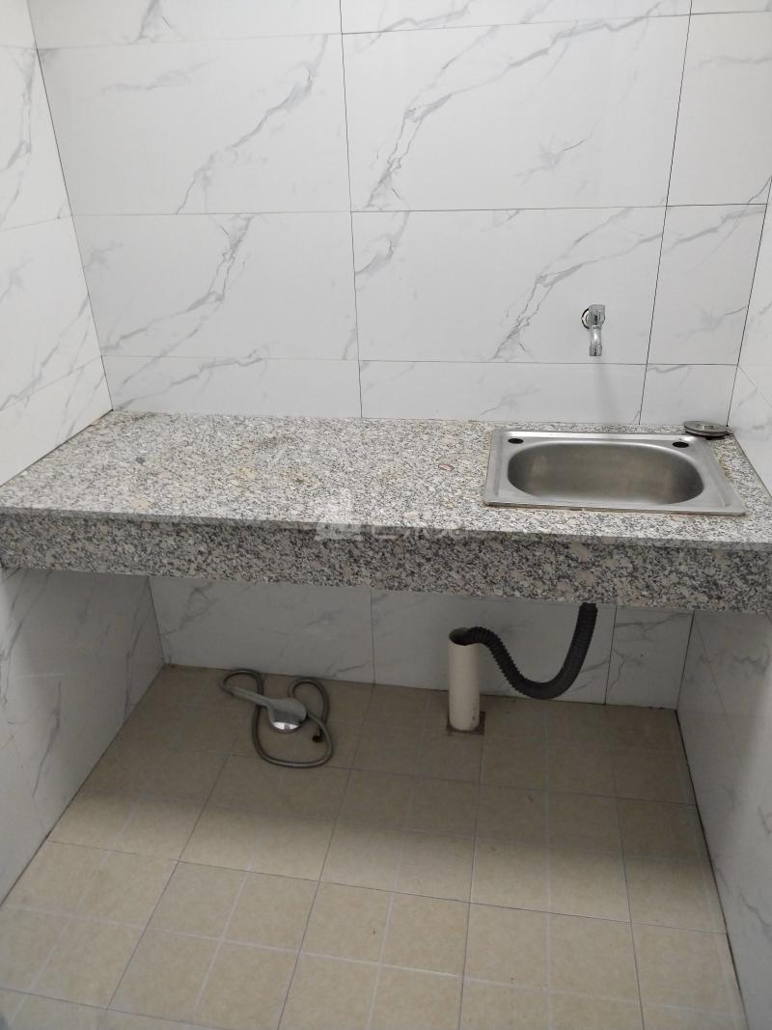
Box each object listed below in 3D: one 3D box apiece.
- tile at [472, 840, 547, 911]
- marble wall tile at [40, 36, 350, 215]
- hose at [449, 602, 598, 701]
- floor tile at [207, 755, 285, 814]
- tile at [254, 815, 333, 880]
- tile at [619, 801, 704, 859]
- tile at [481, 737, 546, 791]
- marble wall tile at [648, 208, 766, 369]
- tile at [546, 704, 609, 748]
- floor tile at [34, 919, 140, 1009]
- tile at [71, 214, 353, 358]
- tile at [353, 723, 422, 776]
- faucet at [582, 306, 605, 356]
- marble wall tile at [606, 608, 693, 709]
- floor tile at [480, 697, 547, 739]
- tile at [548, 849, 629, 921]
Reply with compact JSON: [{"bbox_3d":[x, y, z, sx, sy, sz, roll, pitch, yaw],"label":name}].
[{"bbox_3d":[0.250,0.721,1.551,0.150,0.010,0.150,3,28,10],"label":"tile"},{"bbox_3d":[-0.371,-0.756,1.526,0.602,0.301,0.010,3,28,10],"label":"marble wall tile"},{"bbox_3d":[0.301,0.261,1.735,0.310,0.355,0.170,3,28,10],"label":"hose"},{"bbox_3d":[-0.315,0.624,1.786,0.150,0.010,0.150,3,28,10],"label":"floor tile"},{"bbox_3d":[-0.193,0.697,1.627,0.150,0.010,0.150,3,28,10],"label":"tile"},{"bbox_3d":[0.571,0.670,1.635,0.149,0.010,0.149,3,28,10],"label":"tile"},{"bbox_3d":[0.302,0.583,1.812,0.150,0.010,0.150,3,28,10],"label":"tile"},{"bbox_3d":[0.613,-0.436,1.492,0.173,0.300,0.010,3,28,10],"label":"marble wall tile"},{"bbox_3d":[0.476,0.524,1.916,0.150,0.010,0.150,3,28,10],"label":"tile"},{"bbox_3d":[-0.540,0.818,1.416,0.150,0.010,0.150,3,28,10],"label":"floor tile"},{"bbox_3d":[-0.358,-0.486,1.659,0.600,0.300,0.010,3,28,10],"label":"tile"},{"bbox_3d":[0.007,0.569,1.861,0.150,0.010,0.150,3,28,10],"label":"tile"},{"bbox_3d":[0.408,-0.368,1.506,0.042,0.095,0.100,3,28,10],"label":"faucet"},{"bbox_3d":[0.641,0.358,1.899,0.174,0.287,0.010,3,28,10],"label":"marble wall tile"},{"bbox_3d":[0.328,0.518,1.948,0.149,0.010,0.149,3,28,10],"label":"floor tile"},{"bbox_3d":[0.397,0.729,1.526,0.150,0.010,0.150,3,28,10],"label":"tile"}]

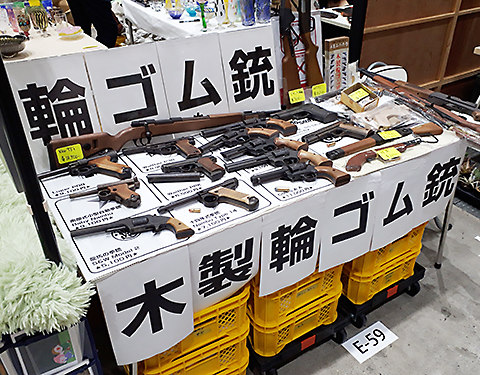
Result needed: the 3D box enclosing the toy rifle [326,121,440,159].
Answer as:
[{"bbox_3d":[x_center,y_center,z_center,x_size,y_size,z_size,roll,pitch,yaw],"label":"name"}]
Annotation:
[{"bbox_3d":[0.499,-0.152,1.308,0.475,0.040,0.086,-18,34,-25],"label":"toy rifle"}]

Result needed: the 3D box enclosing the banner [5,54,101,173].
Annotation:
[{"bbox_3d":[-0.570,-0.226,1.224,0.246,0.350,0.006,-20,23,-30],"label":"banner"}]

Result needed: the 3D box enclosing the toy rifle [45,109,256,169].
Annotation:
[{"bbox_3d":[-0.224,-0.187,1.381,0.832,0.133,0.050,-12,25,-29],"label":"toy rifle"}]

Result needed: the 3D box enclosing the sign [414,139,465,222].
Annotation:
[{"bbox_3d":[0.692,-0.004,1.383,0.205,0.290,0.008,-18,34,-27],"label":"sign"}]

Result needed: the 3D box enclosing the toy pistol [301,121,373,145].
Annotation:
[{"bbox_3d":[0.353,-0.180,1.373,0.240,0.032,0.152,-26,38,-34],"label":"toy pistol"}]

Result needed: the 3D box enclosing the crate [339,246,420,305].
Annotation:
[{"bbox_3d":[0.483,0.269,1.492,0.364,0.140,0.255,-19,33,-28],"label":"crate"}]

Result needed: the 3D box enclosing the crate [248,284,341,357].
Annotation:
[{"bbox_3d":[0.143,0.376,1.303,0.356,0.140,0.255,-19,33,-28],"label":"crate"}]

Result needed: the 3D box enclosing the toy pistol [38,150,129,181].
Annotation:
[{"bbox_3d":[-0.472,-0.038,1.178,0.251,0.036,0.165,-20,35,-27],"label":"toy pistol"}]

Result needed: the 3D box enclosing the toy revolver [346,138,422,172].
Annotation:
[{"bbox_3d":[0.464,-0.106,1.241,0.293,0.030,0.085,-14,32,-19],"label":"toy revolver"}]

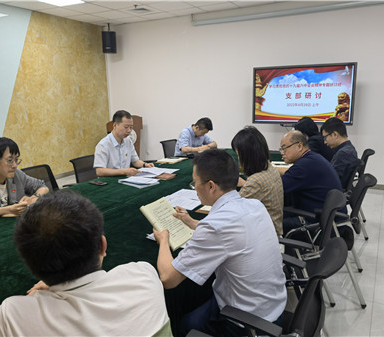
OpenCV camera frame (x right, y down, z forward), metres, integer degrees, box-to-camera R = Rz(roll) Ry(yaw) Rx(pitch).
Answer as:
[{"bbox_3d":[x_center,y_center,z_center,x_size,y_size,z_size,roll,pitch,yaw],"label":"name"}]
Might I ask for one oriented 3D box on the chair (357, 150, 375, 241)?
[{"bbox_3d":[1.695,0.232,3.934,0.600,0.910,0.600,4,13,24],"label":"chair"}]

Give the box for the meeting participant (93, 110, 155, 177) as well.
[{"bbox_3d":[-0.624,0.079,3.399,0.640,1.270,0.540,6,14,29],"label":"meeting participant"}]

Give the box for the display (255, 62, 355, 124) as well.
[{"bbox_3d":[1.728,-1.153,5.526,1.540,0.900,0.090,6,14,29],"label":"display"}]

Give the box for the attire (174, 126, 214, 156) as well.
[{"bbox_3d":[0.047,-0.222,4.439,0.520,0.670,0.530,6,14,29],"label":"attire"}]

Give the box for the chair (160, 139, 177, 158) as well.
[{"bbox_3d":[-0.095,0.055,4.981,0.600,0.900,0.600,-12,16,-41],"label":"chair"}]

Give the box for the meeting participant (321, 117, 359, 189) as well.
[{"bbox_3d":[1.208,0.147,3.454,0.780,1.300,0.520,4,13,25],"label":"meeting participant"}]

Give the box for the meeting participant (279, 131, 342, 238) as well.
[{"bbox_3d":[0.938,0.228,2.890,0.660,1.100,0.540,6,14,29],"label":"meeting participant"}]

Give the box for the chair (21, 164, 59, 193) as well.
[{"bbox_3d":[-1.328,0.471,3.175,0.600,0.900,0.600,9,16,39],"label":"chair"}]

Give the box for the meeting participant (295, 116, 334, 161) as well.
[{"bbox_3d":[1.352,0.034,4.110,0.780,1.250,0.520,5,13,25],"label":"meeting participant"}]

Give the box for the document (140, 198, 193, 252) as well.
[{"bbox_3d":[-0.133,0.300,1.960,0.280,0.020,0.205,50,38,12],"label":"document"}]

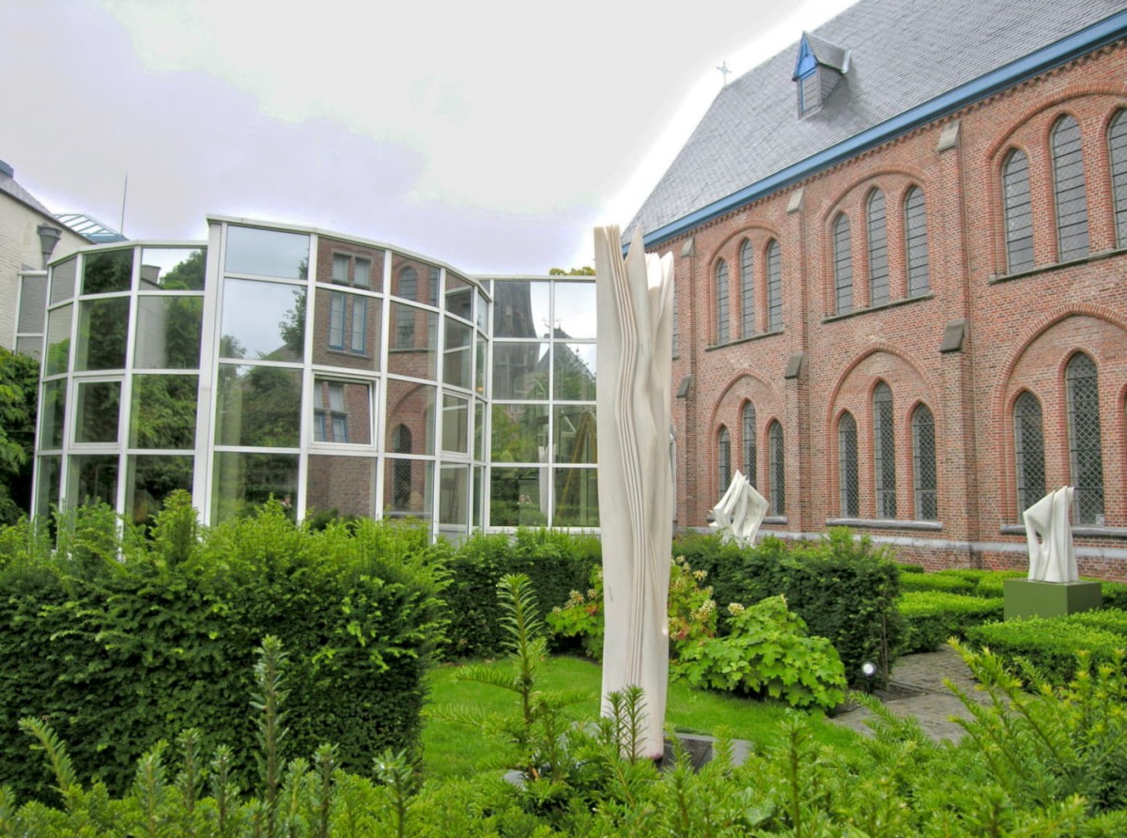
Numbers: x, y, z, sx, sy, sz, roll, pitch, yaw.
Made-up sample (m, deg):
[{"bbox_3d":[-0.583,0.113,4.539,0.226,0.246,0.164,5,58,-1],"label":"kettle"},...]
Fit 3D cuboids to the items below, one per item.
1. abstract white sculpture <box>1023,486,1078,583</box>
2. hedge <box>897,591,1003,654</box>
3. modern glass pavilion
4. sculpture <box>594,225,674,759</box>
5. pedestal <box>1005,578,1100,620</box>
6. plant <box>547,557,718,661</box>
[{"bbox_3d":[5.585,1.309,8.971,0.370,1.090,0.500,4,-6,-29],"label":"abstract white sculpture"},{"bbox_3d":[4.303,2.356,9.137,2.100,0.410,1.050,4,-6,-29],"label":"hedge"},{"bbox_3d":[-3.999,-0.095,13.521,10.200,5.960,5.300,1,-6,-2],"label":"modern glass pavilion"},{"bbox_3d":[0.470,0.416,4.913,0.450,3.250,0.400,-1,-6,17],"label":"sculpture"},{"bbox_3d":[5.585,2.201,8.893,0.700,0.700,0.700,4,-6,-29],"label":"pedestal"},{"bbox_3d":[0.698,1.916,8.001,1.700,0.980,1.200,1,-6,0],"label":"plant"}]

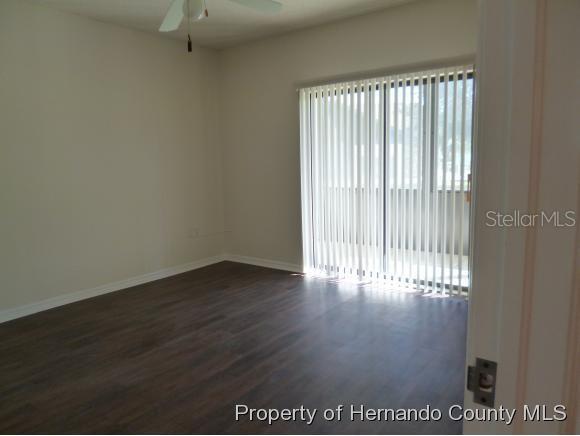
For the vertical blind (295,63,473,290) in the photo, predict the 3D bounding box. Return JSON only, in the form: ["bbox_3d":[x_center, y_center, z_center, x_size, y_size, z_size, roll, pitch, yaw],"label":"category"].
[{"bbox_3d":[0.824,-0.343,3.864,1.756,1.975,0.130,4,9,35],"label":"vertical blind"}]

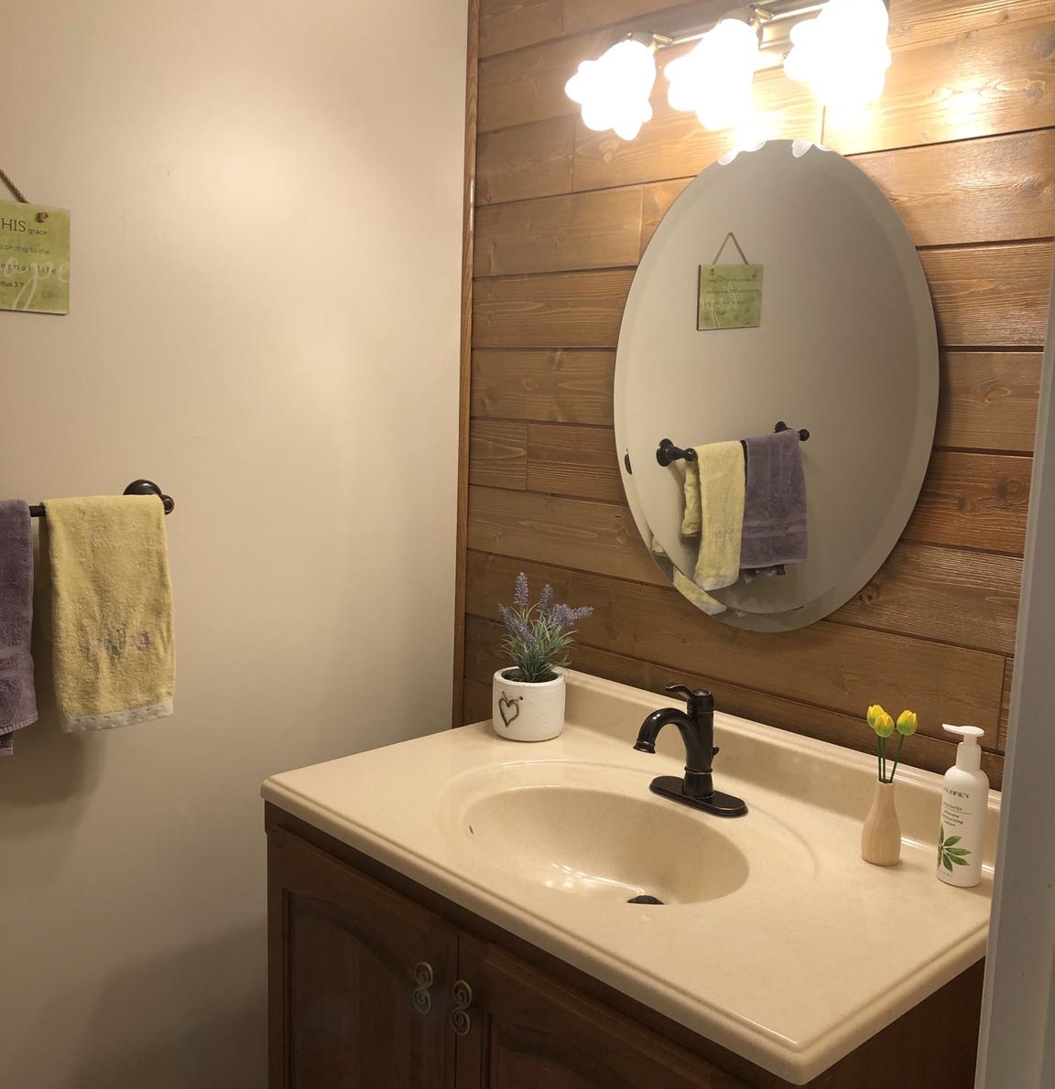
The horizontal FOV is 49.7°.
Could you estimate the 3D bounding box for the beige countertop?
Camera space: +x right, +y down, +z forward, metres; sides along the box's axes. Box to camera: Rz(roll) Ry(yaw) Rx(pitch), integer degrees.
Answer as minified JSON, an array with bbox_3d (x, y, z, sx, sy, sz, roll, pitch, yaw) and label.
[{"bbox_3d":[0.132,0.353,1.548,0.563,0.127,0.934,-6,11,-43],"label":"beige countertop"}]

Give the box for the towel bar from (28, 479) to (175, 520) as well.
[{"bbox_3d":[-0.724,-0.047,1.559,0.520,0.063,0.092,-6,11,-43],"label":"towel bar"}]

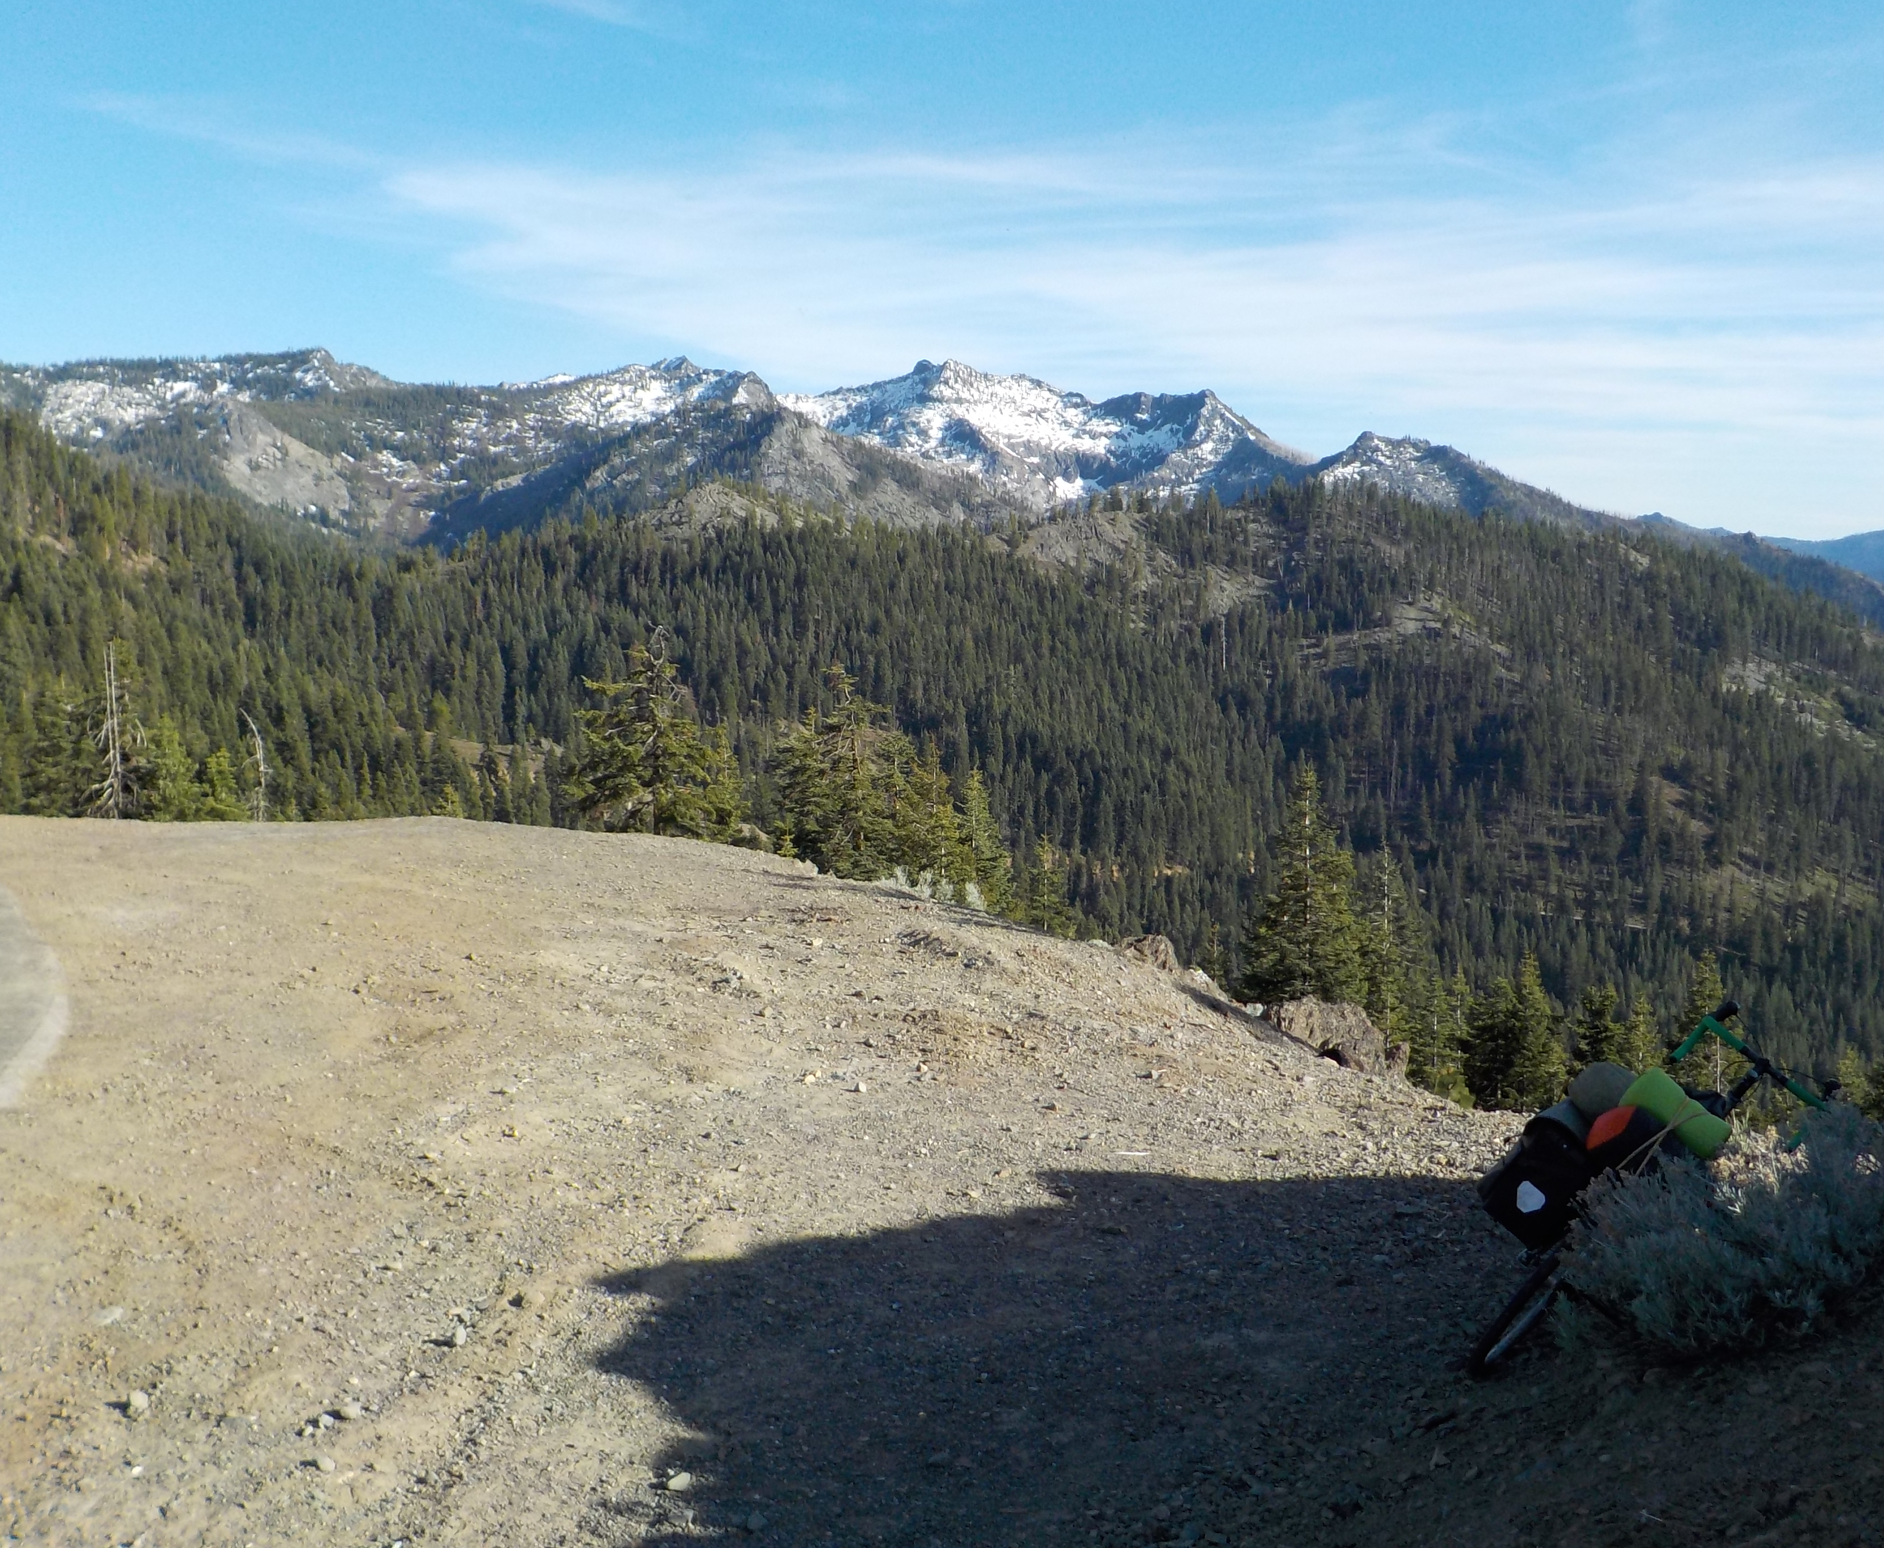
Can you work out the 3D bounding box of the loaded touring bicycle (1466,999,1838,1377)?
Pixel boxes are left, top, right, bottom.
[{"bbox_3d":[2.081,1.253,5.297,0.540,1.080,1.760,40,21,29],"label":"loaded touring bicycle"}]

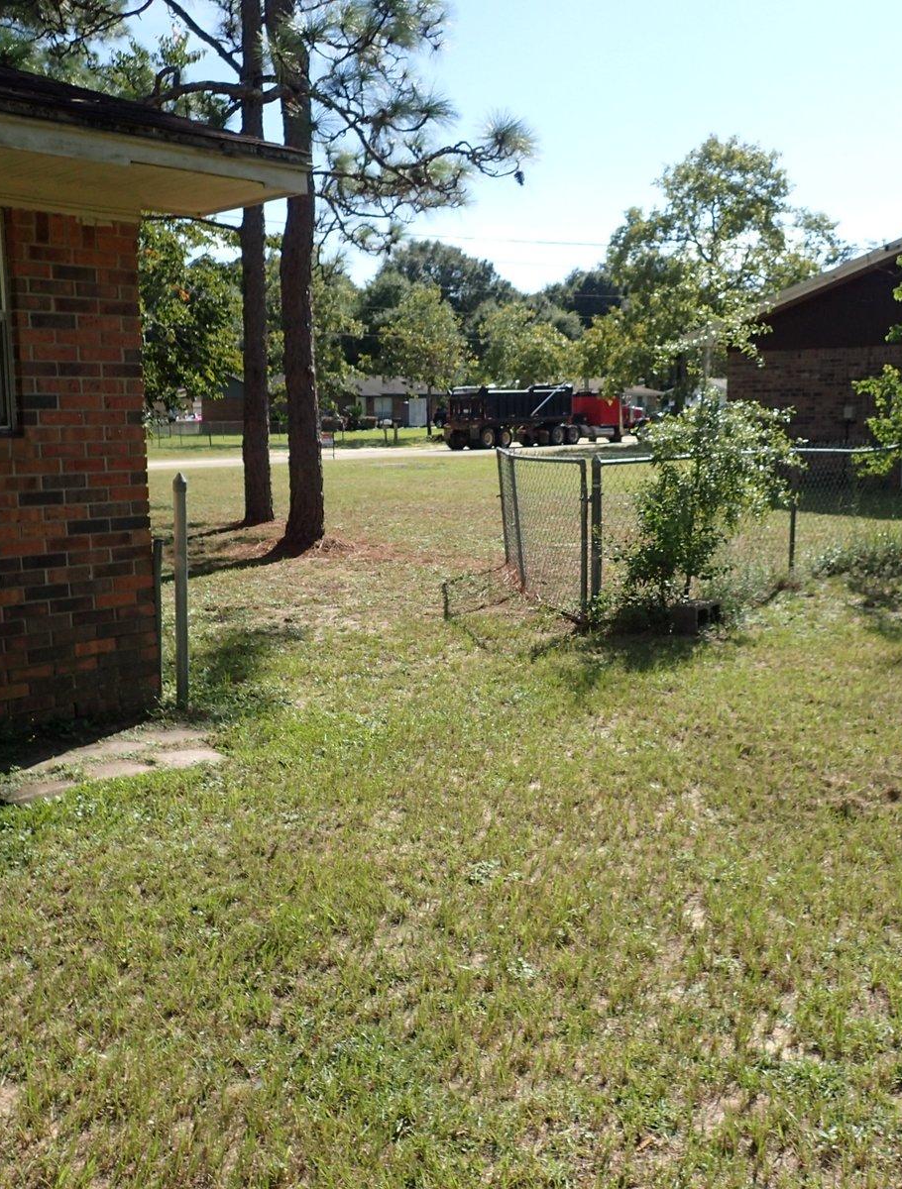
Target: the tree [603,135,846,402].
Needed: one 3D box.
[{"bbox_3d":[13.753,-14.952,56.632,11.600,14.819,10.600,0,10,0],"label":"tree"}]

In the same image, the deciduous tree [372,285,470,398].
[{"bbox_3d":[-1.878,-14.656,71.100,5.800,9.089,5.600,0,10,0],"label":"deciduous tree"}]

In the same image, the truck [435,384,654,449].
[{"bbox_3d":[5.733,-9.869,62.559,14.800,3.350,2.550,-9,14,-44],"label":"truck"}]

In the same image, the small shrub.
[{"bbox_3d":[2.024,-0.731,9.164,1.380,1.636,1.250,0,10,0],"label":"small shrub"}]

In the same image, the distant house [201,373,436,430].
[{"bbox_3d":[-9.074,-14.193,83.379,8.600,4.200,16.500,9,13,42],"label":"distant house"}]

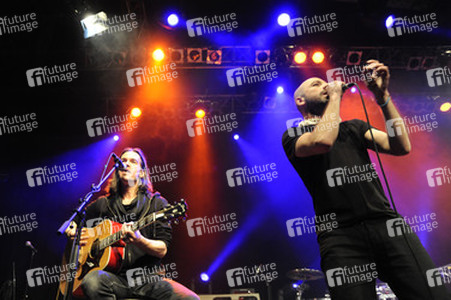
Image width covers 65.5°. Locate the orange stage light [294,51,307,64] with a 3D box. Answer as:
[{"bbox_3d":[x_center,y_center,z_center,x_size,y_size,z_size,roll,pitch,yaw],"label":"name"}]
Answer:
[{"bbox_3d":[1.349,-1.721,6.464,0.260,0.260,0.360,1,24,-2],"label":"orange stage light"}]

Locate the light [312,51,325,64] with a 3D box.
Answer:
[{"bbox_3d":[1.669,-1.732,6.464,0.260,0.260,0.360,0,24,-1],"label":"light"}]

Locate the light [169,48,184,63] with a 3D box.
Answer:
[{"bbox_3d":[-0.877,-1.748,6.469,0.260,0.260,0.360,1,20,-2],"label":"light"}]

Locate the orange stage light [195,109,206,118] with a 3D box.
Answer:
[{"bbox_3d":[-0.585,-0.866,8.200,0.250,0.300,0.250,2,-58,-6],"label":"orange stage light"}]

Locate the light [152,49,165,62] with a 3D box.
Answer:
[{"bbox_3d":[-1.188,-1.754,6.417,0.260,0.260,0.360,0,22,-1],"label":"light"}]

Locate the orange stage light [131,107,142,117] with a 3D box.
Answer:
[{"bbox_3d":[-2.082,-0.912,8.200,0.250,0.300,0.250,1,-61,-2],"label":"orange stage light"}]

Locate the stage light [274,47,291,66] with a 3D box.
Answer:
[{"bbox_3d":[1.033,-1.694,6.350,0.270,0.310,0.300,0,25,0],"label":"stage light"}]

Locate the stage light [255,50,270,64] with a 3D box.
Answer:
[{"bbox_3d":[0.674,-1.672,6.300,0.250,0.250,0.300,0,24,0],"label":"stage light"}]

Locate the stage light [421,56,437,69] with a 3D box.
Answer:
[{"bbox_3d":[3.716,-1.589,6.400,0.250,0.300,0.250,-2,-62,6],"label":"stage light"}]

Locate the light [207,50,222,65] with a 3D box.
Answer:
[{"bbox_3d":[-0.201,-1.716,6.360,0.260,0.260,0.360,1,27,-3],"label":"light"}]

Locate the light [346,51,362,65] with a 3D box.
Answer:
[{"bbox_3d":[2.375,-1.766,6.610,0.260,0.260,0.360,0,27,-1],"label":"light"}]

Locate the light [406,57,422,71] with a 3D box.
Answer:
[{"bbox_3d":[3.695,-1.755,7.016,0.260,0.260,0.360,1,23,-2],"label":"light"}]

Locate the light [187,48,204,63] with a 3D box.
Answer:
[{"bbox_3d":[-0.546,-1.737,6.366,0.260,0.260,0.360,1,23,-2],"label":"light"}]

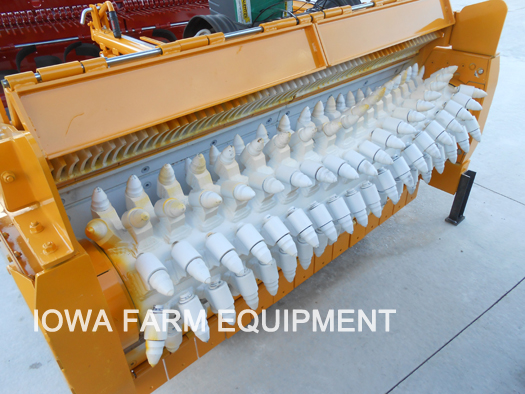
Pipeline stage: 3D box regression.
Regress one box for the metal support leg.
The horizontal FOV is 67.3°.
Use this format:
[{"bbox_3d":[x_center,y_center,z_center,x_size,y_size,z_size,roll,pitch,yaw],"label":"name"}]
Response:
[{"bbox_3d":[1.270,0.009,2.516,0.123,0.341,0.072,-27,40,-33],"label":"metal support leg"}]

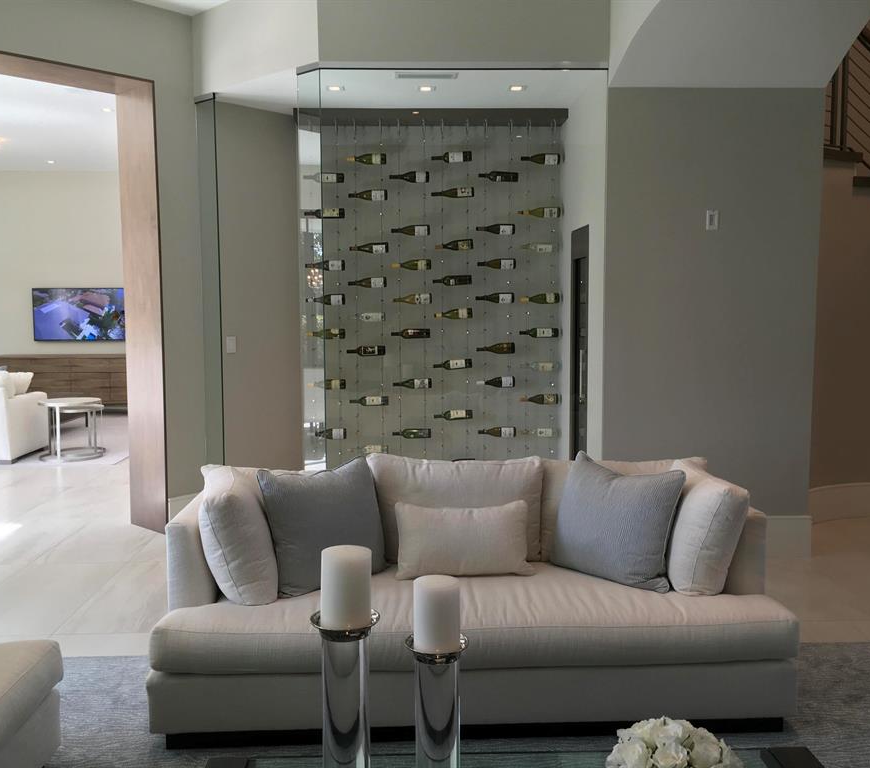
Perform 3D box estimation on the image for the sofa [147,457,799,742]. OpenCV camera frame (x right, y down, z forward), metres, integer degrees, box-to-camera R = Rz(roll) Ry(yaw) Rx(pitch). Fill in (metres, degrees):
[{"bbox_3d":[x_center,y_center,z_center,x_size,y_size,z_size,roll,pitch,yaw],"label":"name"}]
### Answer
[{"bbox_3d":[0.135,0.831,3.654,2.380,0.910,1.080,0,5,-3],"label":"sofa"}]

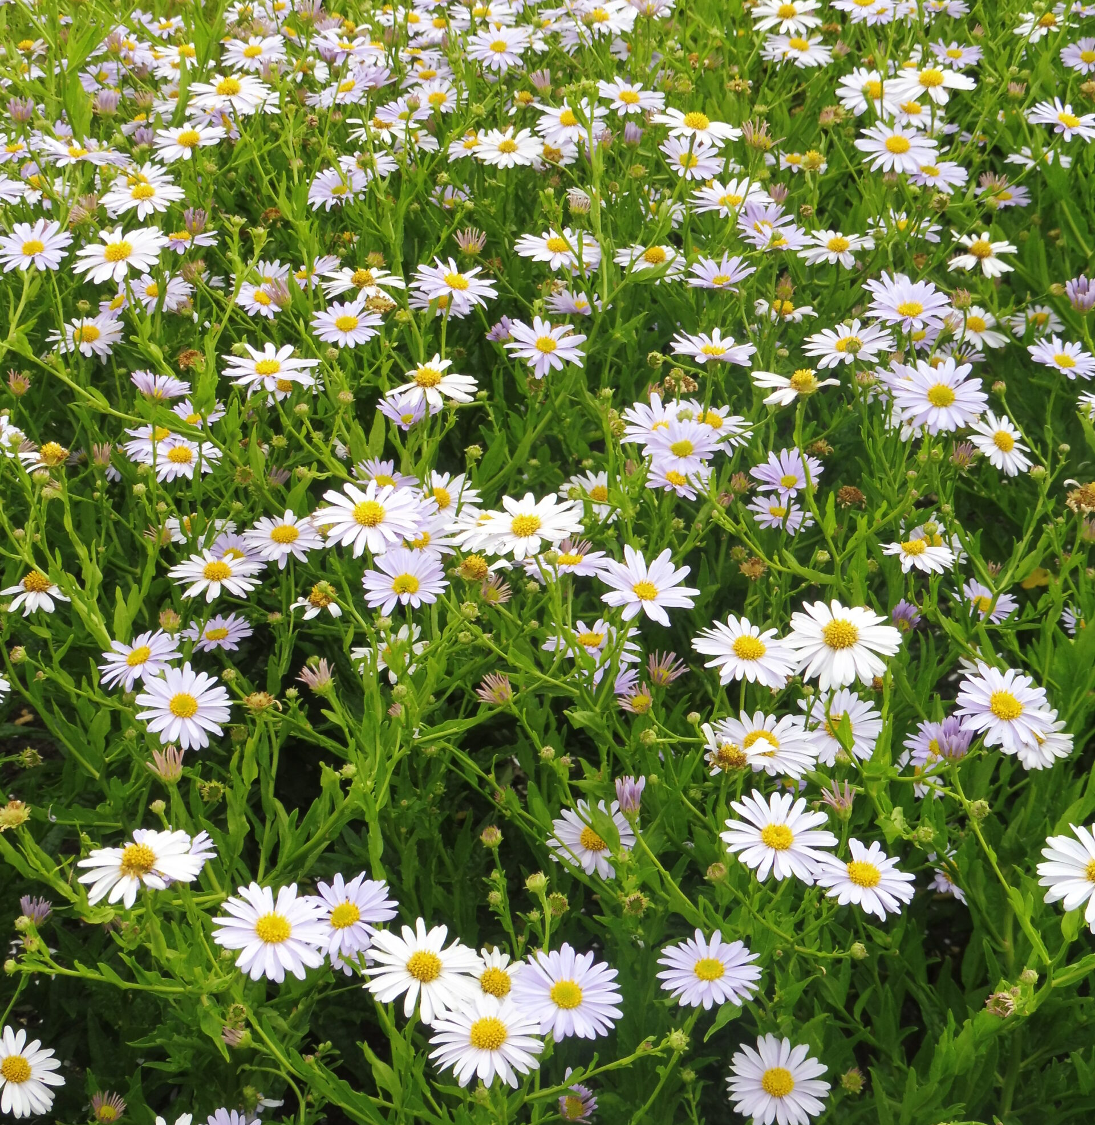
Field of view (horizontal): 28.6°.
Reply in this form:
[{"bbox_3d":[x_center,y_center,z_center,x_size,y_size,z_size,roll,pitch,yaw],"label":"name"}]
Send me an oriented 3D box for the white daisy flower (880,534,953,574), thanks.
[{"bbox_3d":[0.160,-0.003,0.930,0.033,0.012,0.033,3,31,10],"label":"white daisy flower"}]

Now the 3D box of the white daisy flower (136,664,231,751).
[{"bbox_3d":[-0.152,0.060,0.895,0.041,0.013,0.041,0,58,-10],"label":"white daisy flower"}]

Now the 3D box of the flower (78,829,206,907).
[{"bbox_3d":[-0.150,0.112,0.790,0.044,0.014,0.044,-12,37,-12],"label":"flower"}]

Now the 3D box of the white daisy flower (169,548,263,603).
[{"bbox_3d":[-0.145,0.005,0.940,0.041,0.013,0.041,0,38,-9],"label":"white daisy flower"}]

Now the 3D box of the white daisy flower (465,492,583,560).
[{"bbox_3d":[-0.007,-0.015,0.900,0.045,0.015,0.045,0,43,0],"label":"white daisy flower"}]

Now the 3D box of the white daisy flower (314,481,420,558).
[{"bbox_3d":[-0.067,-0.016,0.800,0.040,0.011,0.040,0,45,-5],"label":"white daisy flower"}]

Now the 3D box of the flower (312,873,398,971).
[{"bbox_3d":[-0.075,0.135,0.825,0.036,0.011,0.036,-8,51,10],"label":"flower"}]

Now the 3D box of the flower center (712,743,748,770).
[{"bbox_3d":[0.069,0.073,0.810,0.013,0.008,0.013,-6,34,4],"label":"flower center"}]

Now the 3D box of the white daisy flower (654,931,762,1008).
[{"bbox_3d":[0.060,0.154,0.810,0.040,0.011,0.040,0,39,4],"label":"white daisy flower"}]

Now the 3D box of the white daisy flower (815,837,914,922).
[{"bbox_3d":[0.121,0.121,0.820,0.039,0.011,0.039,8,40,-7],"label":"white daisy flower"}]

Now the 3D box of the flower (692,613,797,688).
[{"bbox_3d":[0.081,0.036,0.880,0.043,0.014,0.043,4,45,-4],"label":"flower"}]

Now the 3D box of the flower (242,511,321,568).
[{"bbox_3d":[-0.123,-0.011,1.000,0.037,0.012,0.037,6,46,-7],"label":"flower"}]

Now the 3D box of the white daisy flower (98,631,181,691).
[{"bbox_3d":[-0.171,0.041,0.900,0.035,0.010,0.035,-7,40,6],"label":"white daisy flower"}]

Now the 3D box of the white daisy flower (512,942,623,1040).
[{"bbox_3d":[0.007,0.156,0.785,0.041,0.013,0.041,0,51,1],"label":"white daisy flower"}]

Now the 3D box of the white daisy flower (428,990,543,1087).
[{"bbox_3d":[-0.022,0.169,0.765,0.041,0.013,0.041,0,43,-2],"label":"white daisy flower"}]

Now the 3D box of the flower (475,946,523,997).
[{"bbox_3d":[-0.020,0.158,0.815,0.032,0.010,0.032,0,44,-1],"label":"flower"}]

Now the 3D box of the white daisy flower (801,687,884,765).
[{"bbox_3d":[0.117,0.066,0.860,0.036,0.010,0.036,0,54,8],"label":"white daisy flower"}]

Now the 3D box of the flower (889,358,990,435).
[{"bbox_3d":[0.179,-0.077,0.980,0.044,0.014,0.044,0,56,10],"label":"flower"}]

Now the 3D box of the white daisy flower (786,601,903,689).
[{"bbox_3d":[0.107,0.030,0.775,0.041,0.012,0.041,0,50,8],"label":"white daisy flower"}]

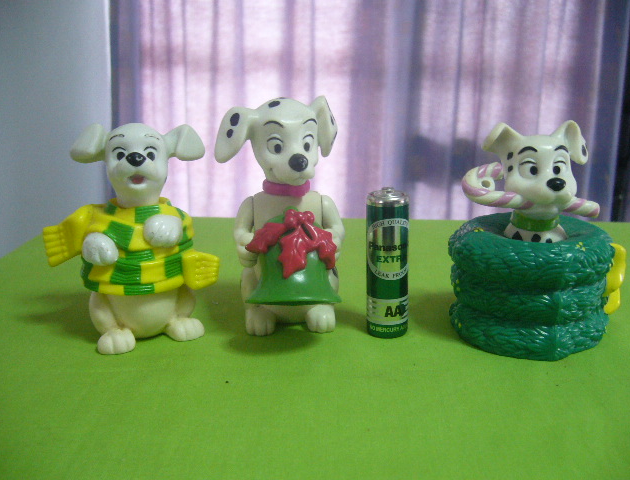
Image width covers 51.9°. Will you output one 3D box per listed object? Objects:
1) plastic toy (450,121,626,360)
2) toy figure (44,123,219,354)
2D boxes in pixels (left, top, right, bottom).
[{"bbox_3d":[0.076,-0.004,0.219,0.059,0.071,0.057,0,10,5],"label":"plastic toy"},{"bbox_3d":[-0.064,-0.003,0.224,0.057,0.073,0.041,-5,11,-18],"label":"toy figure"}]

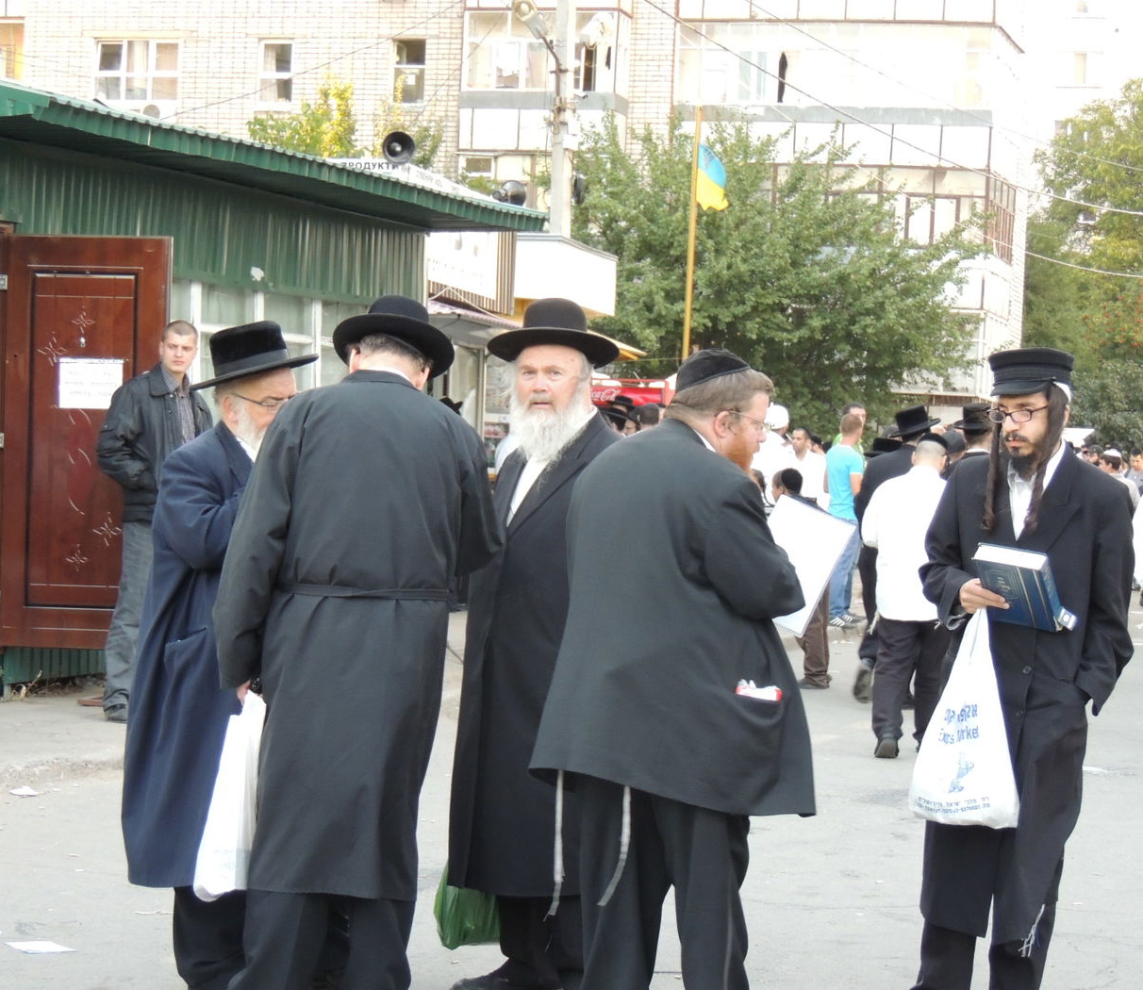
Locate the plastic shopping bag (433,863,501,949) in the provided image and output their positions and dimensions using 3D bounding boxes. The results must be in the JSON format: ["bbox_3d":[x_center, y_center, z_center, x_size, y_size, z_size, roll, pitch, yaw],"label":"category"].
[{"bbox_3d":[-0.260,1.029,8.950,0.230,0.310,0.160,2,0,18],"label":"plastic shopping bag"}]

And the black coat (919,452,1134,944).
[{"bbox_3d":[1.165,0.517,8.800,0.530,1.240,0.360,2,0,18],"label":"black coat"}]

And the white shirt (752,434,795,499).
[{"bbox_3d":[1.312,-0.058,22.800,0.330,0.720,0.500,1,1,-37],"label":"white shirt"}]

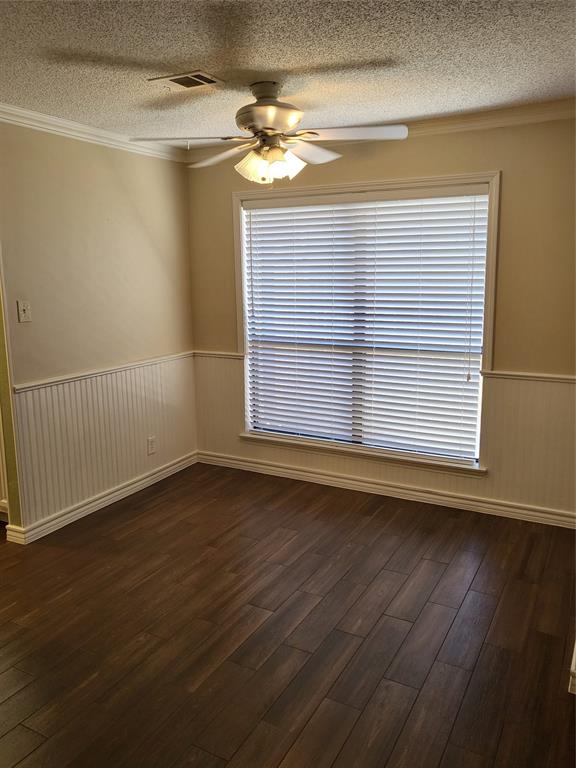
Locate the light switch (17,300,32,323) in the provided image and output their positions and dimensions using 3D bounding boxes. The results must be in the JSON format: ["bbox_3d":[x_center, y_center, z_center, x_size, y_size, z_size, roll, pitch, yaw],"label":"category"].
[{"bbox_3d":[-1.480,-0.405,3.244,0.014,0.117,0.078,5,13,27],"label":"light switch"}]

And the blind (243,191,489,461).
[{"bbox_3d":[0.441,-0.409,4.000,1.765,1.752,0.100,5,13,27],"label":"blind"}]

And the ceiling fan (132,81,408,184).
[{"bbox_3d":[-0.071,-1.220,2.824,1.280,0.440,1.270,5,13,27],"label":"ceiling fan"}]

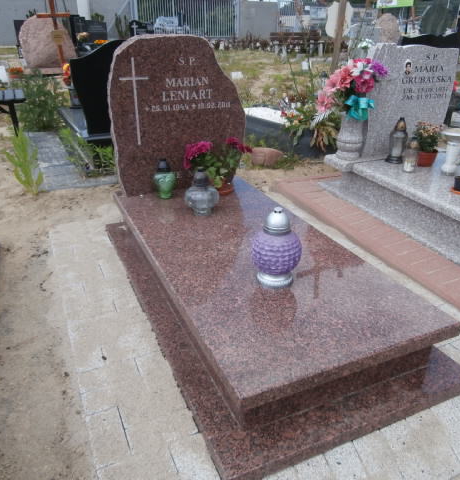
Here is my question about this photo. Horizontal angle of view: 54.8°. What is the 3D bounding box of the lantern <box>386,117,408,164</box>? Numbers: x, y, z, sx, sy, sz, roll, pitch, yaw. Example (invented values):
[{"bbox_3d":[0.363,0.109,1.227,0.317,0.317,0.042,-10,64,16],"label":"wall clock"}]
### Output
[{"bbox_3d":[1.133,-0.675,2.988,0.125,0.298,0.125,-11,27,-21],"label":"lantern"}]

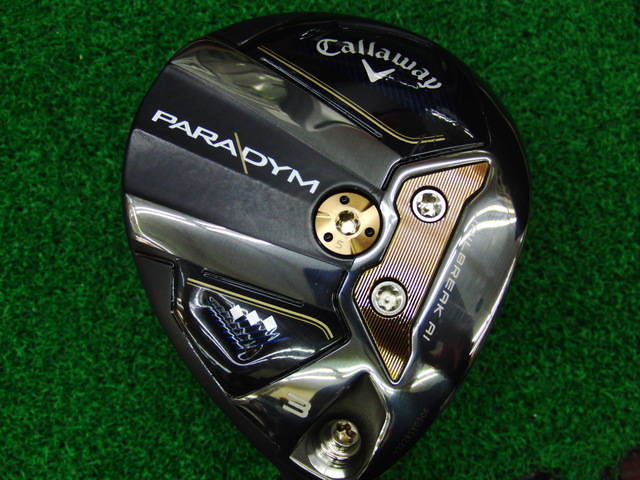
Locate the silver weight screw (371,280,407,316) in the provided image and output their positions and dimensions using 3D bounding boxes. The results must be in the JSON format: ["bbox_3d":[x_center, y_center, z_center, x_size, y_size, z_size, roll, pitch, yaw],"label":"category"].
[{"bbox_3d":[0.014,0.012,0.139,0.007,0.004,0.007,0,76,0],"label":"silver weight screw"}]

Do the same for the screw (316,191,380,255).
[{"bbox_3d":[0.006,-0.003,0.143,0.013,0.005,0.013,0,76,0],"label":"screw"}]

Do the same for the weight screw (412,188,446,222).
[{"bbox_3d":[0.023,-0.007,0.144,0.007,0.004,0.007,0,76,0],"label":"weight screw"}]

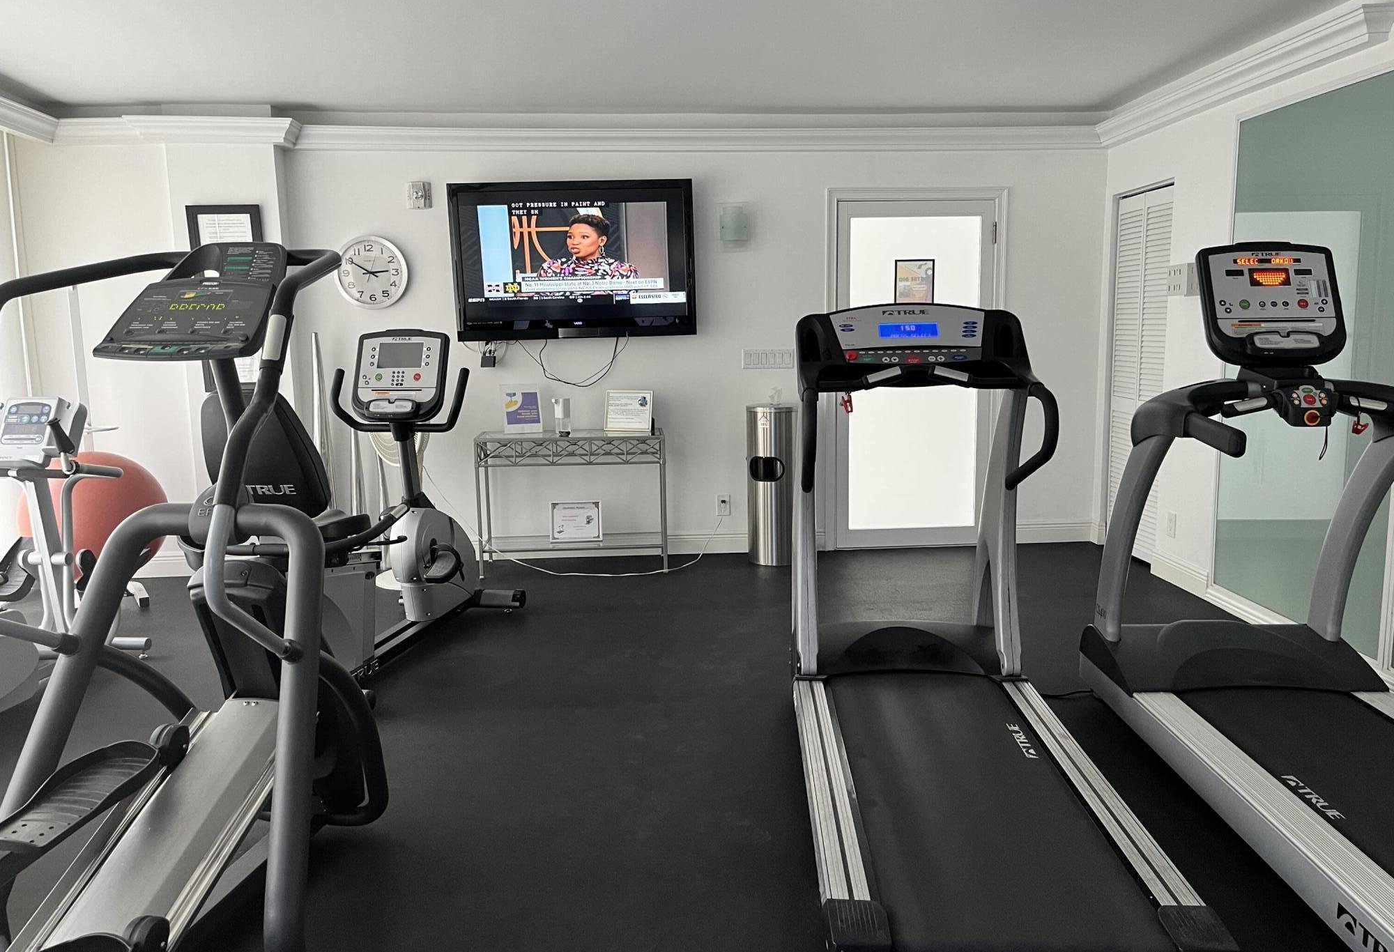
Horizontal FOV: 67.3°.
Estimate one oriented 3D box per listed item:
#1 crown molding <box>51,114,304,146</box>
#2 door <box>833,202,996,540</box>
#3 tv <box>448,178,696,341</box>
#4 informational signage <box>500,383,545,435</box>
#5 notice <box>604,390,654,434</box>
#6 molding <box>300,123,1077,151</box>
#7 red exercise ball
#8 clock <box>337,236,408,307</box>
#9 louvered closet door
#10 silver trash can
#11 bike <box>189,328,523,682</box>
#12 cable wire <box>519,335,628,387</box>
[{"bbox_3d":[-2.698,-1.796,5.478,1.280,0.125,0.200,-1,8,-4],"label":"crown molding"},{"bbox_3d":[1.273,-0.589,6.181,0.947,2.040,0.060,-1,8,-4],"label":"door"},{"bbox_3d":[-0.672,-1.187,5.782,1.316,0.840,0.100,-1,11,-4],"label":"tv"},{"bbox_3d":[-0.986,-0.379,5.884,0.214,0.275,0.075,-3,8,-14],"label":"informational signage"},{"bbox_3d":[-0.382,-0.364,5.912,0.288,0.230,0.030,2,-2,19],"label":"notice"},{"bbox_3d":[0.066,-1.867,5.827,4.635,0.113,0.125,-1,8,-4],"label":"molding"},{"bbox_3d":[-2.965,0.205,5.165,0.654,0.654,0.654,-6,10,-30],"label":"red exercise ball"},{"bbox_3d":[-1.803,-1.134,5.826,0.393,0.393,0.050,-1,8,-4],"label":"clock"},{"bbox_3d":[2.457,-0.546,5.800,0.035,2.000,0.610,-1,8,-3],"label":"louvered closet door"},{"bbox_3d":[0.430,0.043,5.925,0.290,0.886,0.290,-1,8,0],"label":"silver trash can"},{"bbox_3d":[-1.254,0.098,4.143,0.660,1.345,1.620,1,8,10],"label":"bike"},{"bbox_3d":[-0.701,-0.661,5.943,0.624,0.316,0.090,-1,8,-4],"label":"cable wire"}]

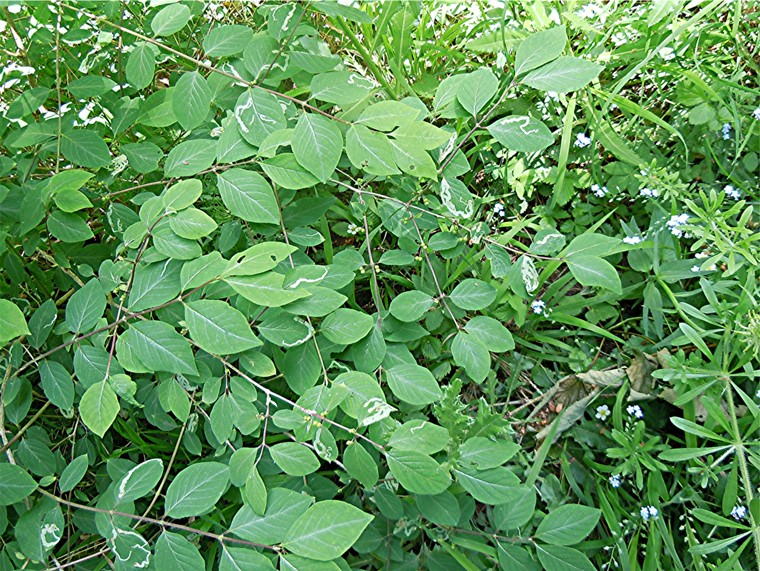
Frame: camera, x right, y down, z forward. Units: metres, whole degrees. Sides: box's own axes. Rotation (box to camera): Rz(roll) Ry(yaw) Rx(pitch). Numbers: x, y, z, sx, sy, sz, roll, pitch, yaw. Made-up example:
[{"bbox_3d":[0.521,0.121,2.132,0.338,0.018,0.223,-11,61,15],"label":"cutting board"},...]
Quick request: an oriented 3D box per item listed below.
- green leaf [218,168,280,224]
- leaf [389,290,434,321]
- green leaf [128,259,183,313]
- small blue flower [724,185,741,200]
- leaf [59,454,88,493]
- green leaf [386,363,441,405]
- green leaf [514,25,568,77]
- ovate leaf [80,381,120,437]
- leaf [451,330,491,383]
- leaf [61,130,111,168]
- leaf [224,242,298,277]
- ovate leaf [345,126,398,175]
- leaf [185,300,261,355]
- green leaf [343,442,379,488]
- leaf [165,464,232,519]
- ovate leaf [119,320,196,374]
[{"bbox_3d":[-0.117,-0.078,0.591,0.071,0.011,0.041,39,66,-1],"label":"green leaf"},{"bbox_3d":[0.034,0.023,0.720,0.050,0.012,0.037,-14,61,-8],"label":"leaf"},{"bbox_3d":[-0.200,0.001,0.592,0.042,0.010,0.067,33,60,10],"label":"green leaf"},{"bbox_3d":[0.471,-0.124,0.880,0.021,0.018,0.021,0,48,0],"label":"small blue flower"},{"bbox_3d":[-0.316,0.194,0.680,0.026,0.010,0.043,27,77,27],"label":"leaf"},{"bbox_3d":[0.032,0.097,0.642,0.060,0.011,0.039,23,67,7],"label":"green leaf"},{"bbox_3d":[0.163,-0.238,0.670,0.039,0.010,0.080,44,80,10],"label":"green leaf"},{"bbox_3d":[-0.239,0.107,0.570,0.034,0.010,0.048,-3,75,-1],"label":"ovate leaf"},{"bbox_3d":[0.090,0.072,0.662,0.036,0.011,0.057,-13,65,-13],"label":"leaf"},{"bbox_3d":[-0.322,-0.148,0.722,0.070,0.011,0.039,30,72,11],"label":"leaf"},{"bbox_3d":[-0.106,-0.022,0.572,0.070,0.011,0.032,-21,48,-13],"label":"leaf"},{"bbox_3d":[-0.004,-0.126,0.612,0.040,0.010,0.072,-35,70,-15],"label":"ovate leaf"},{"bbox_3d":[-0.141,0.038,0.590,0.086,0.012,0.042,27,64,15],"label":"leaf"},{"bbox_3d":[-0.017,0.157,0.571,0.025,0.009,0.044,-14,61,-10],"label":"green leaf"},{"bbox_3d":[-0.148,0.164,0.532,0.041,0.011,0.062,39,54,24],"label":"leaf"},{"bbox_3d":[-0.179,0.051,0.540,0.079,0.010,0.036,34,76,10],"label":"ovate leaf"}]

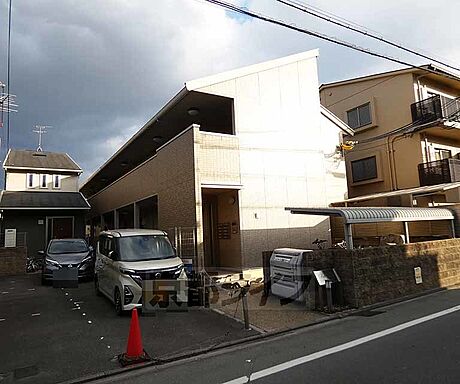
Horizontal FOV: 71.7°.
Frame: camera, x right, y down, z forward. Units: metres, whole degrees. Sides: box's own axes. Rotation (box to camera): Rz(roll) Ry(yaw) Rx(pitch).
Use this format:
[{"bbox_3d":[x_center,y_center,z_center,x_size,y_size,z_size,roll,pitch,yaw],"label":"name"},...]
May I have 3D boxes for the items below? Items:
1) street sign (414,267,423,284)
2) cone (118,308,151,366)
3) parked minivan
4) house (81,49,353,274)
[{"bbox_3d":[4.547,2.011,7.658,0.260,0.370,0.030,1,-7,-32],"label":"street sign"},{"bbox_3d":[-1.330,1.958,4.446,0.380,0.700,0.380,1,-7,-32],"label":"cone"},{"bbox_3d":[-2.350,1.863,8.136,1.475,1.780,3.395,1,-8,-30],"label":"parked minivan"},{"bbox_3d":[-3.568,-0.199,19.221,7.359,8.131,20.655,2,-9,-33],"label":"house"}]

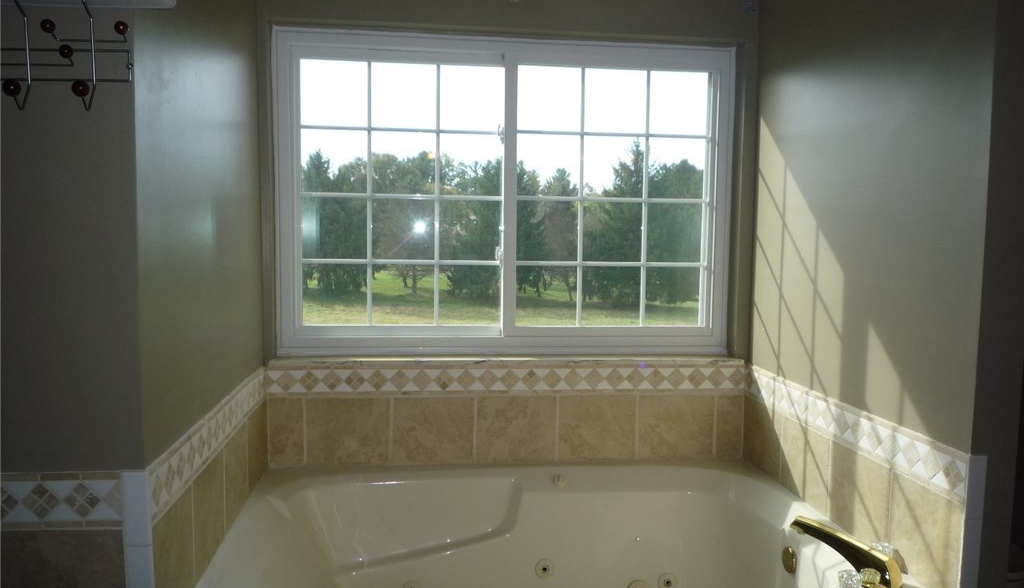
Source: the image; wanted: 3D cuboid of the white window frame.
[{"bbox_3d":[-0.005,-0.362,2.839,1.742,1.200,0.080,0,4,-7],"label":"white window frame"}]

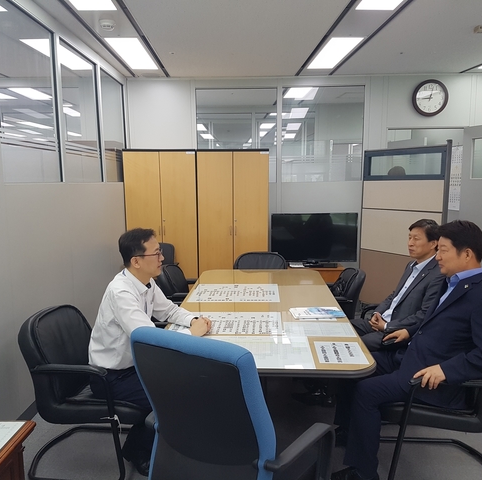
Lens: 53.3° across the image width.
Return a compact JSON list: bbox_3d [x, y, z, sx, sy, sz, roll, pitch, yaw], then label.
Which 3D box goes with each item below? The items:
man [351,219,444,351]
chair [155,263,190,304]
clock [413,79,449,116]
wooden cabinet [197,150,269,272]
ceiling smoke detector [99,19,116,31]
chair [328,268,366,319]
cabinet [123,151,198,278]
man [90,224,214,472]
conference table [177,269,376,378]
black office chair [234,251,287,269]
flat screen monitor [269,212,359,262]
[{"bbox_3d":[1.030,0.497,3.076,0.720,1.270,0.560,-2,8,-10],"label":"man"},{"bbox_3d":[-0.378,0.606,3.952,0.620,0.840,0.580,1,8,12],"label":"chair"},{"bbox_3d":[2.155,-1.612,5.457,0.410,0.410,0.050,0,8,2],"label":"clock"},{"bbox_3d":[-0.077,-0.137,5.509,0.776,1.762,0.400,-1,8,-1],"label":"wooden cabinet"},{"bbox_3d":[-0.929,-1.498,3.347,0.110,0.055,0.110,-1,8,-1],"label":"ceiling smoke detector"},{"bbox_3d":[0.686,0.625,3.762,0.620,0.840,0.580,-1,8,-3],"label":"chair"},{"bbox_3d":[-0.872,-0.104,5.552,0.800,1.830,0.400,0,8,2],"label":"cabinet"},{"bbox_3d":[-0.461,0.573,2.578,0.680,1.270,0.550,1,8,10],"label":"man"},{"bbox_3d":[0.114,0.754,2.996,0.967,0.730,1.997,0,8,2],"label":"conference table"},{"bbox_3d":[0.180,0.543,4.397,0.580,0.840,0.630,0,8,2],"label":"black office chair"},{"bbox_3d":[0.803,-0.030,5.306,0.980,0.570,0.070,0,8,1],"label":"flat screen monitor"}]

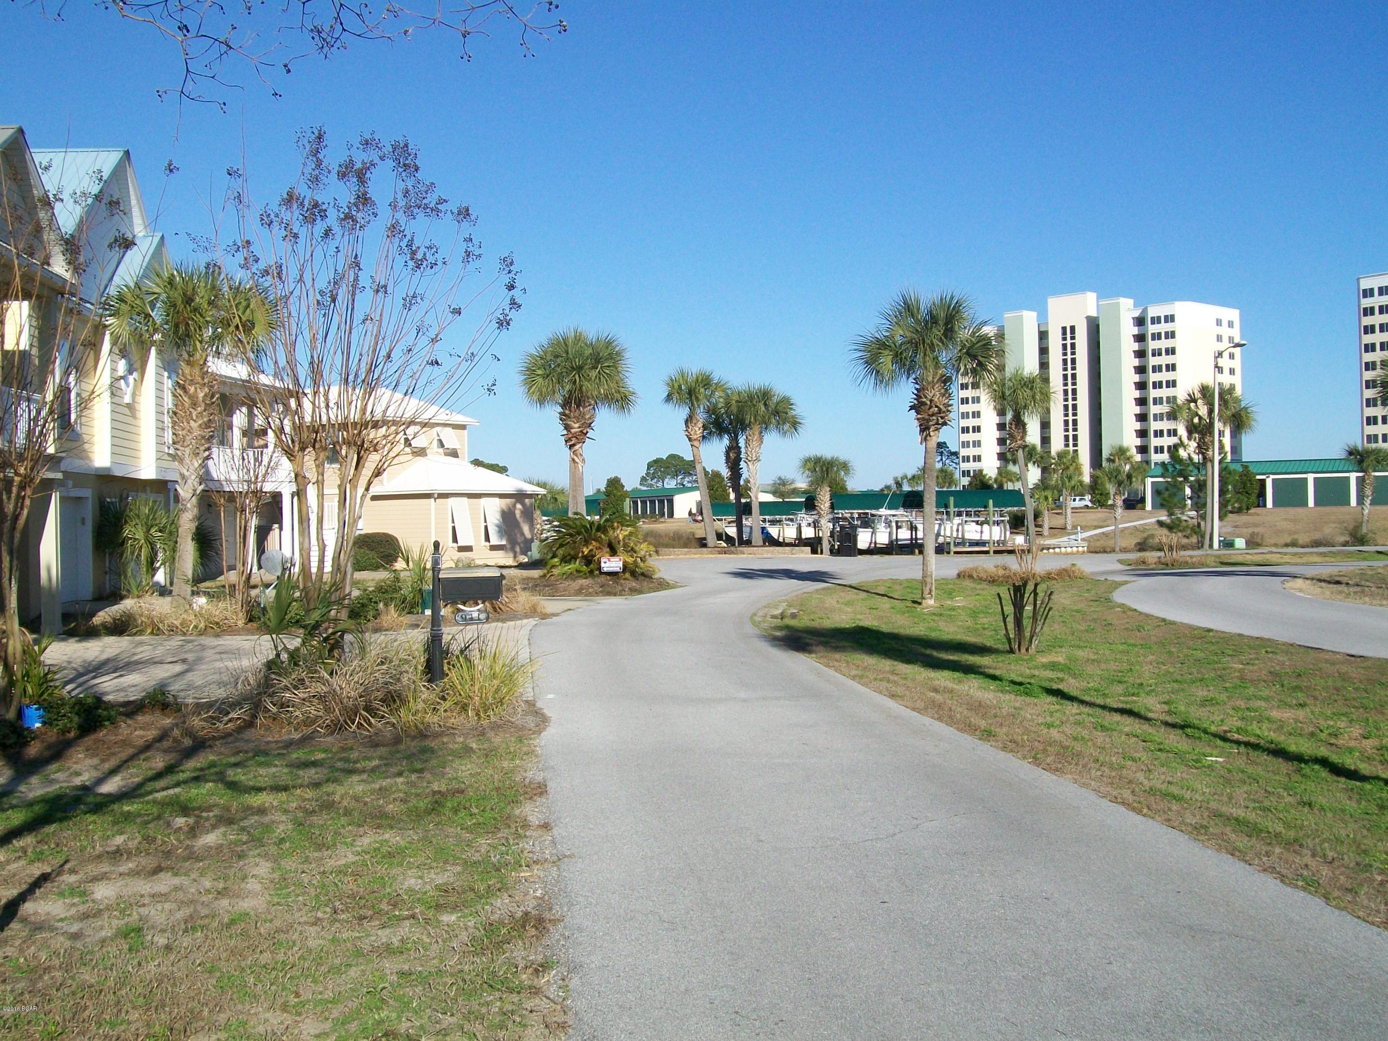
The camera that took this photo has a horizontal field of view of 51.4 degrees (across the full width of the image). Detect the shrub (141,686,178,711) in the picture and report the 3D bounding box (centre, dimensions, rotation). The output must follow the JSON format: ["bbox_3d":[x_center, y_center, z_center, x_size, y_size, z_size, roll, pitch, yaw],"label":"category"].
[{"bbox_3d":[-4.666,1.552,12.600,0.310,0.220,0.300,-1,0,-20],"label":"shrub"}]

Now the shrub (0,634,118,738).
[{"bbox_3d":[-5.252,1.359,11.900,0.950,0.830,0.900,-1,0,-24],"label":"shrub"}]

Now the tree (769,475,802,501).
[{"bbox_3d":[9.664,-2.620,155.000,3.200,4.400,3.200,-1,0,0],"label":"tree"}]

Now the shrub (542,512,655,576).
[{"bbox_3d":[-2.474,0.611,37.000,2.850,1.620,2.700,-1,0,0],"label":"shrub"}]

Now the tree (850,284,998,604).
[{"bbox_3d":[4.340,-1.379,27.000,2.740,5.860,2.680,-1,0,0],"label":"tree"}]

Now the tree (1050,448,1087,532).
[{"bbox_3d":[23.618,-1.880,91.000,2.320,5.200,2.280,-1,0,0],"label":"tree"}]

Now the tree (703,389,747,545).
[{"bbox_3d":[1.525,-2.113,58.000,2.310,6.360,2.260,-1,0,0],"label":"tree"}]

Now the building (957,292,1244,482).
[{"bbox_3d":[79.300,-23.082,288.000,26.000,42.000,48.500,-1,0,-45],"label":"building"}]

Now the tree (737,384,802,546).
[{"bbox_3d":[2.918,-2.126,55.500,2.450,6.200,2.450,-1,0,0],"label":"tree"}]

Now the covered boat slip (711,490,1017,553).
[{"bbox_3d":[11.633,0.168,107.955,7.790,4.085,27.550,-1,0,-29],"label":"covered boat slip"}]

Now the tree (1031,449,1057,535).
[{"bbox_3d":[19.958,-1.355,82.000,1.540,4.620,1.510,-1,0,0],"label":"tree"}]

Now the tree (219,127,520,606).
[{"bbox_3d":[-3.015,-1.007,13.400,2.730,5.280,2.680,-1,0,0],"label":"tree"}]

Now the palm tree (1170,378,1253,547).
[{"bbox_3d":[21.208,-2.238,59.000,3.460,6.830,3.390,-1,0,0],"label":"palm tree"}]

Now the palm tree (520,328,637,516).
[{"bbox_3d":[-2.707,-1.660,34.000,2.730,5.750,2.680,-1,0,0],"label":"palm tree"}]

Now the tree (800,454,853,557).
[{"bbox_3d":[5.061,-0.599,55.000,1.980,3.880,1.940,-1,0,0],"label":"tree"}]

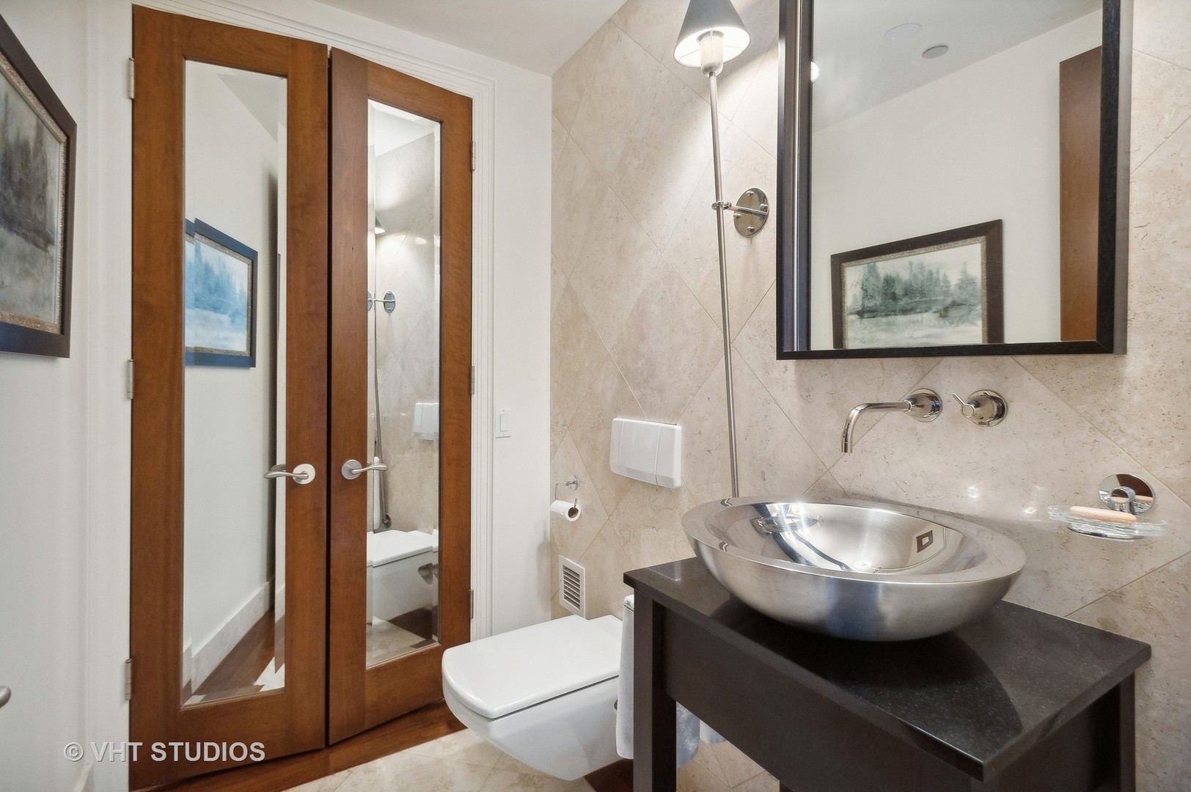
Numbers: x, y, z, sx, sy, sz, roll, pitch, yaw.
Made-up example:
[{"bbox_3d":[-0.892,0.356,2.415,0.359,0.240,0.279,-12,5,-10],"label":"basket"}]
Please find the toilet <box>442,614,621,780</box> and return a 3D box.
[{"bbox_3d":[-0.113,0.881,1.615,0.605,0.305,0.370,0,1,-31],"label":"toilet"}]

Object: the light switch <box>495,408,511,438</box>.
[{"bbox_3d":[-0.360,0.109,2.208,0.070,0.116,0.009,0,1,-31],"label":"light switch"}]

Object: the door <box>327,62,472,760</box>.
[{"bbox_3d":[-0.673,0.007,1.985,0.500,2.241,0.040,0,1,-41],"label":"door"}]

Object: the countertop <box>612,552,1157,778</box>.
[{"bbox_3d":[0.403,0.345,0.903,0.458,0.024,0.610,0,1,-31],"label":"countertop"}]

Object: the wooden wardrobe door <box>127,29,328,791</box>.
[{"bbox_3d":[-1.104,0.014,1.726,0.504,2.251,0.040,0,1,-22],"label":"wooden wardrobe door"}]

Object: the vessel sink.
[{"bbox_3d":[0.376,0.270,0.870,0.475,0.132,0.475,0,1,0],"label":"vessel sink"}]

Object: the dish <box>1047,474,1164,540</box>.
[{"bbox_3d":[0.684,0.150,0.749,0.130,0.083,0.118,0,1,-31],"label":"dish"}]

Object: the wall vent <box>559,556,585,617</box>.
[{"bbox_3d":[-0.095,0.740,2.157,0.012,0.200,0.200,0,1,-31],"label":"wall vent"}]

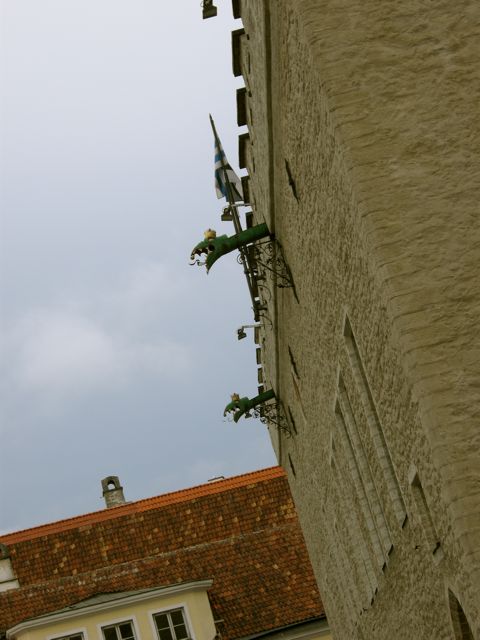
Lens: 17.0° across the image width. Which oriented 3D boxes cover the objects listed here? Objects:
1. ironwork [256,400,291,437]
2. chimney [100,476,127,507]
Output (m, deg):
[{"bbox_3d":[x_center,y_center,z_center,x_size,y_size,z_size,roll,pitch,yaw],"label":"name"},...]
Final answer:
[{"bbox_3d":[0.956,2.857,45.500,0.820,0.950,0.180,-14,-16,-2],"label":"ironwork"},{"bbox_3d":[-6.130,8.433,78.500,0.950,1.500,0.930,-14,-16,-2],"label":"chimney"}]

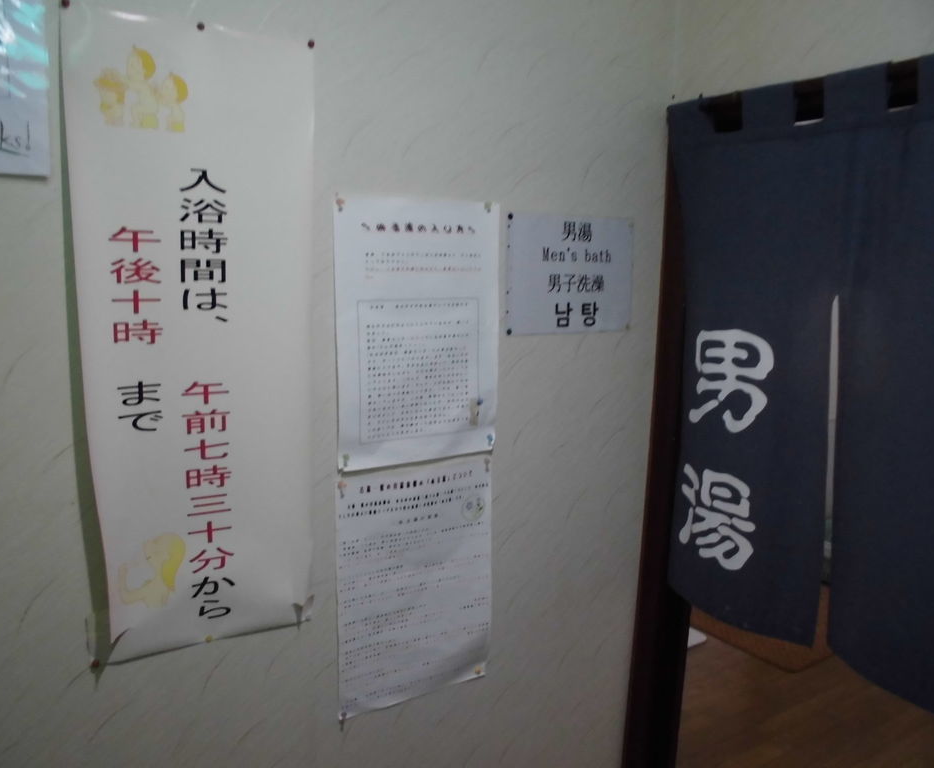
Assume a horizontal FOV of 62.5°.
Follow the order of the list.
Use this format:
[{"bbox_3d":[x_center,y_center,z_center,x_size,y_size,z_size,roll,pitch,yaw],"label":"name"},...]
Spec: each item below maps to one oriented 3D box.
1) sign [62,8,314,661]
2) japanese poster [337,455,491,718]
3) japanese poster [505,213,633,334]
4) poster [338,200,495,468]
[{"bbox_3d":[-0.364,-0.041,1.071,0.318,0.870,0.020,-4,12,-31],"label":"sign"},{"bbox_3d":[-0.082,0.347,1.326,0.295,0.424,0.010,-4,12,-31],"label":"japanese poster"},{"bbox_3d":[0.193,-0.196,1.388,0.290,0.211,0.010,-4,12,-31],"label":"japanese poster"},{"bbox_3d":[-0.073,-0.077,1.249,0.295,0.422,0.010,-4,12,-31],"label":"poster"}]

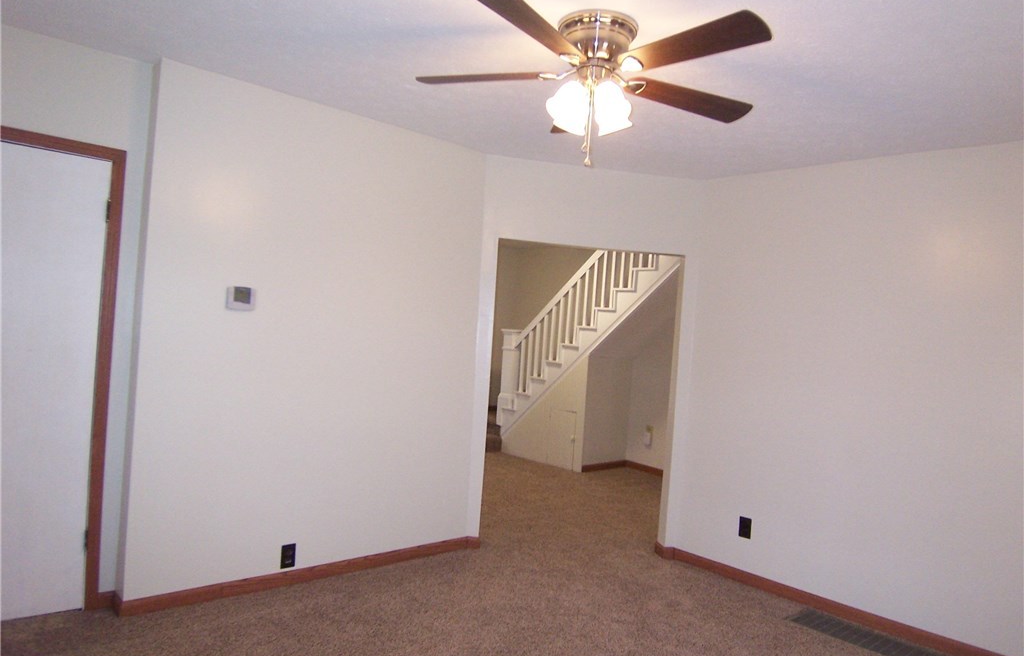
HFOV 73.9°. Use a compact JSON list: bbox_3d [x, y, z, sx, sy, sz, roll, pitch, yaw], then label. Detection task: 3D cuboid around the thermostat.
[{"bbox_3d":[-1.287,-0.137,3.236,0.130,0.103,0.028,4,0,-41],"label":"thermostat"}]

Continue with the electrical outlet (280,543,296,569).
[{"bbox_3d":[-1.134,1.163,3.460,0.071,0.115,0.010,4,0,-41],"label":"electrical outlet"}]

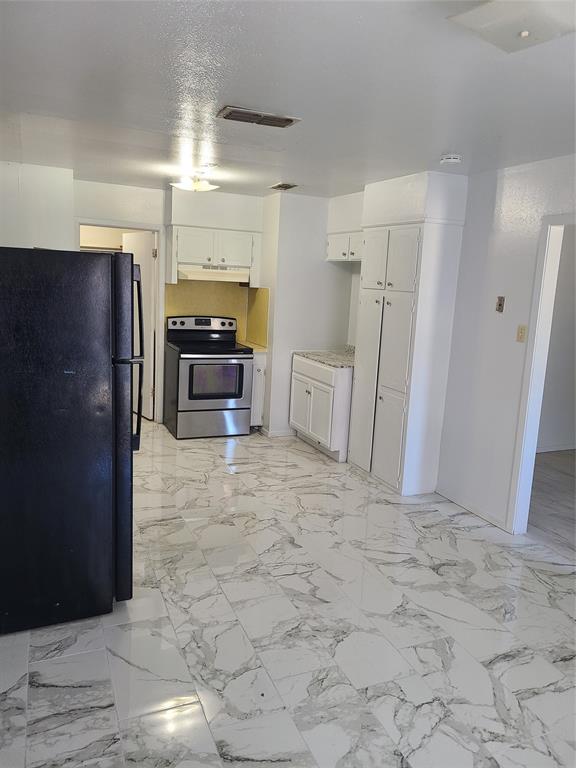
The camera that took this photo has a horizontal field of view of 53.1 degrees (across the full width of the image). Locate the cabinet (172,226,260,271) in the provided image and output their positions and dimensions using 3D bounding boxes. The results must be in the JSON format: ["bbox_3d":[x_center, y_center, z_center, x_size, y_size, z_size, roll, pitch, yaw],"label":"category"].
[{"bbox_3d":[-0.781,-1.400,6.016,0.938,0.380,0.405,-2,12,-23],"label":"cabinet"}]

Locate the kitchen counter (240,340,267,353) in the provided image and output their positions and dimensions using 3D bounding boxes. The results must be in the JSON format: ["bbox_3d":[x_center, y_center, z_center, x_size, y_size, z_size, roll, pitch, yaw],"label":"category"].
[{"bbox_3d":[-0.424,-0.408,6.246,0.177,0.044,0.650,-2,12,-23],"label":"kitchen counter"}]

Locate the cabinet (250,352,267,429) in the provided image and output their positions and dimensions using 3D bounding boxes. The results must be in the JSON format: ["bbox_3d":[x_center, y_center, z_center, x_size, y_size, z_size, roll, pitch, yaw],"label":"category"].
[{"bbox_3d":[-0.449,0.040,6.339,0.175,0.872,0.625,-2,12,-23],"label":"cabinet"}]

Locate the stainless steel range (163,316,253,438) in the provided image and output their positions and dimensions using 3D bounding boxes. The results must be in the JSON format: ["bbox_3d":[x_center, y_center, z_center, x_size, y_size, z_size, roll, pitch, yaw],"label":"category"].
[{"bbox_3d":[-0.840,-0.083,6.052,0.757,1.185,0.685,-2,12,-23],"label":"stainless steel range"}]

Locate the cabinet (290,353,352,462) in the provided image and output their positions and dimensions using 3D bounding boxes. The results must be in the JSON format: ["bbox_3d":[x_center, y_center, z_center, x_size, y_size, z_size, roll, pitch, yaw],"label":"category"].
[{"bbox_3d":[0.514,0.199,5.716,0.615,0.880,0.935,-2,12,-23],"label":"cabinet"}]

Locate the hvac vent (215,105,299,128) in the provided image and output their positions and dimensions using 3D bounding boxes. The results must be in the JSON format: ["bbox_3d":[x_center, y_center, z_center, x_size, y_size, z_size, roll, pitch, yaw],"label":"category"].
[{"bbox_3d":[-0.151,-1.331,2.907,0.398,0.015,0.202,-2,12,-23],"label":"hvac vent"}]

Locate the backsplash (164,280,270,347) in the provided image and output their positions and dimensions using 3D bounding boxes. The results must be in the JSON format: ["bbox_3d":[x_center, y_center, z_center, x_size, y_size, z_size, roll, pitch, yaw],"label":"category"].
[{"bbox_3d":[-0.760,-0.719,6.041,0.935,0.615,0.635,-2,12,-23],"label":"backsplash"}]

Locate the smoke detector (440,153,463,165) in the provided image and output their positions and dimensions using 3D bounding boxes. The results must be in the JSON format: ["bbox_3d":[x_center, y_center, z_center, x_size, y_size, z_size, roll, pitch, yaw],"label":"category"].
[{"bbox_3d":[1.004,-1.386,3.546,0.125,0.042,0.125,-2,12,-23],"label":"smoke detector"}]

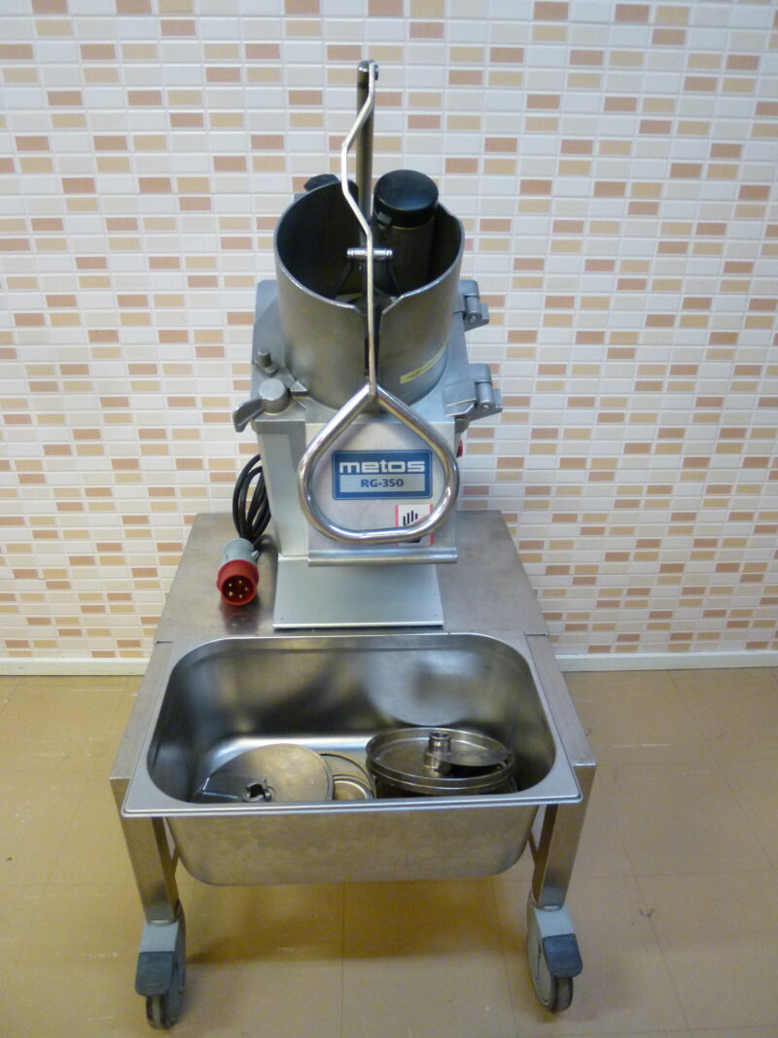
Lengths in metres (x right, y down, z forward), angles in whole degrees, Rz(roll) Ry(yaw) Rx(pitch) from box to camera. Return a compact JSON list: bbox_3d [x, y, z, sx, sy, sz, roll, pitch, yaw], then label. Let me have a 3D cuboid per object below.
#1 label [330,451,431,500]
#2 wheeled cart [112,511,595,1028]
[{"bbox_3d":[-0.009,-0.057,0.935,0.130,0.064,0.004,-1,3,-3],"label":"label"},{"bbox_3d":[-0.057,0.358,1.240,0.601,0.447,0.745,-1,30,-3],"label":"wheeled cart"}]

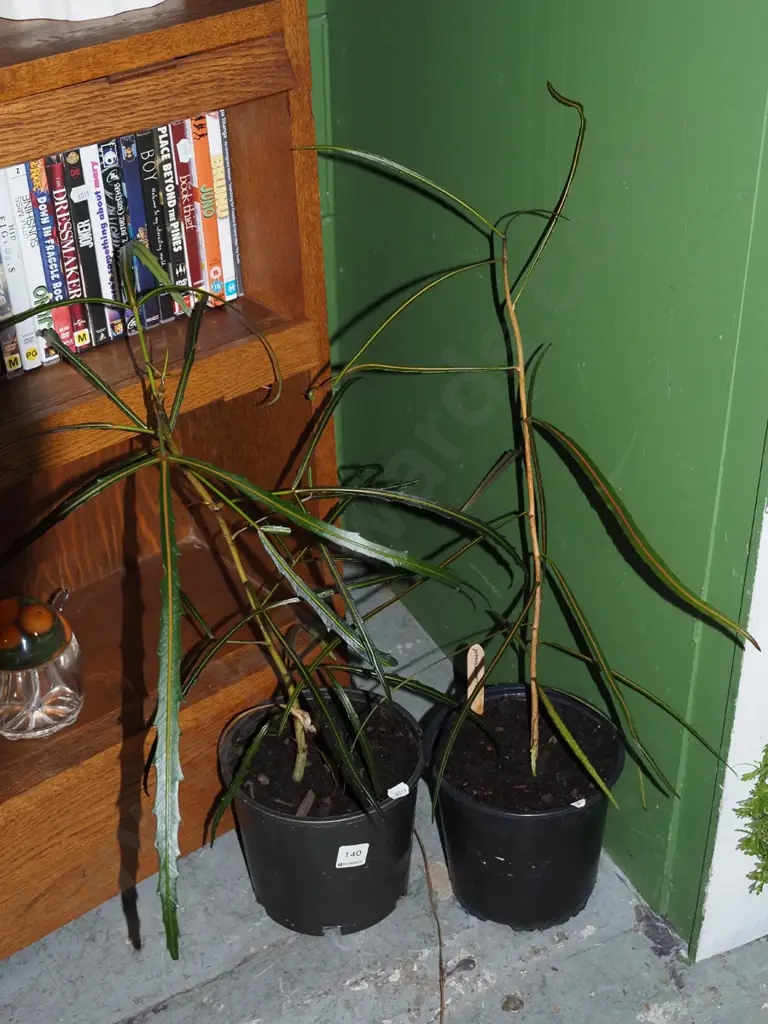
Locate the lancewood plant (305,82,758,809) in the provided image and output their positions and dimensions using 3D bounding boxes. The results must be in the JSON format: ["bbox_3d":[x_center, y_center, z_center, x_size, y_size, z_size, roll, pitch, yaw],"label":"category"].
[{"bbox_3d":[0.114,0.007,1.315,0.280,0.660,0.470,-16,37,-20],"label":"lancewood plant"}]

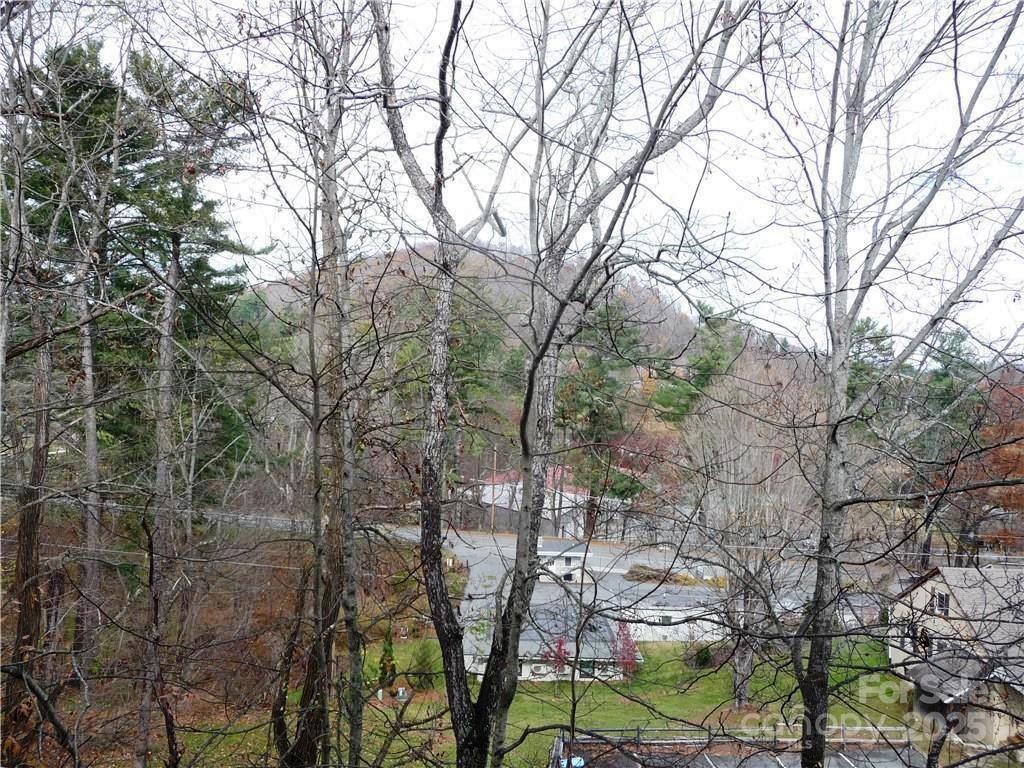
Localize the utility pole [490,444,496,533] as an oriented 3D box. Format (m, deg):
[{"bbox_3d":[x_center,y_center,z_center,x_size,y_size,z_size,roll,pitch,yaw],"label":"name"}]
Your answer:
[{"bbox_3d":[-2.161,12.737,100.000,0.300,10.600,0.300,2,1,0],"label":"utility pole"}]

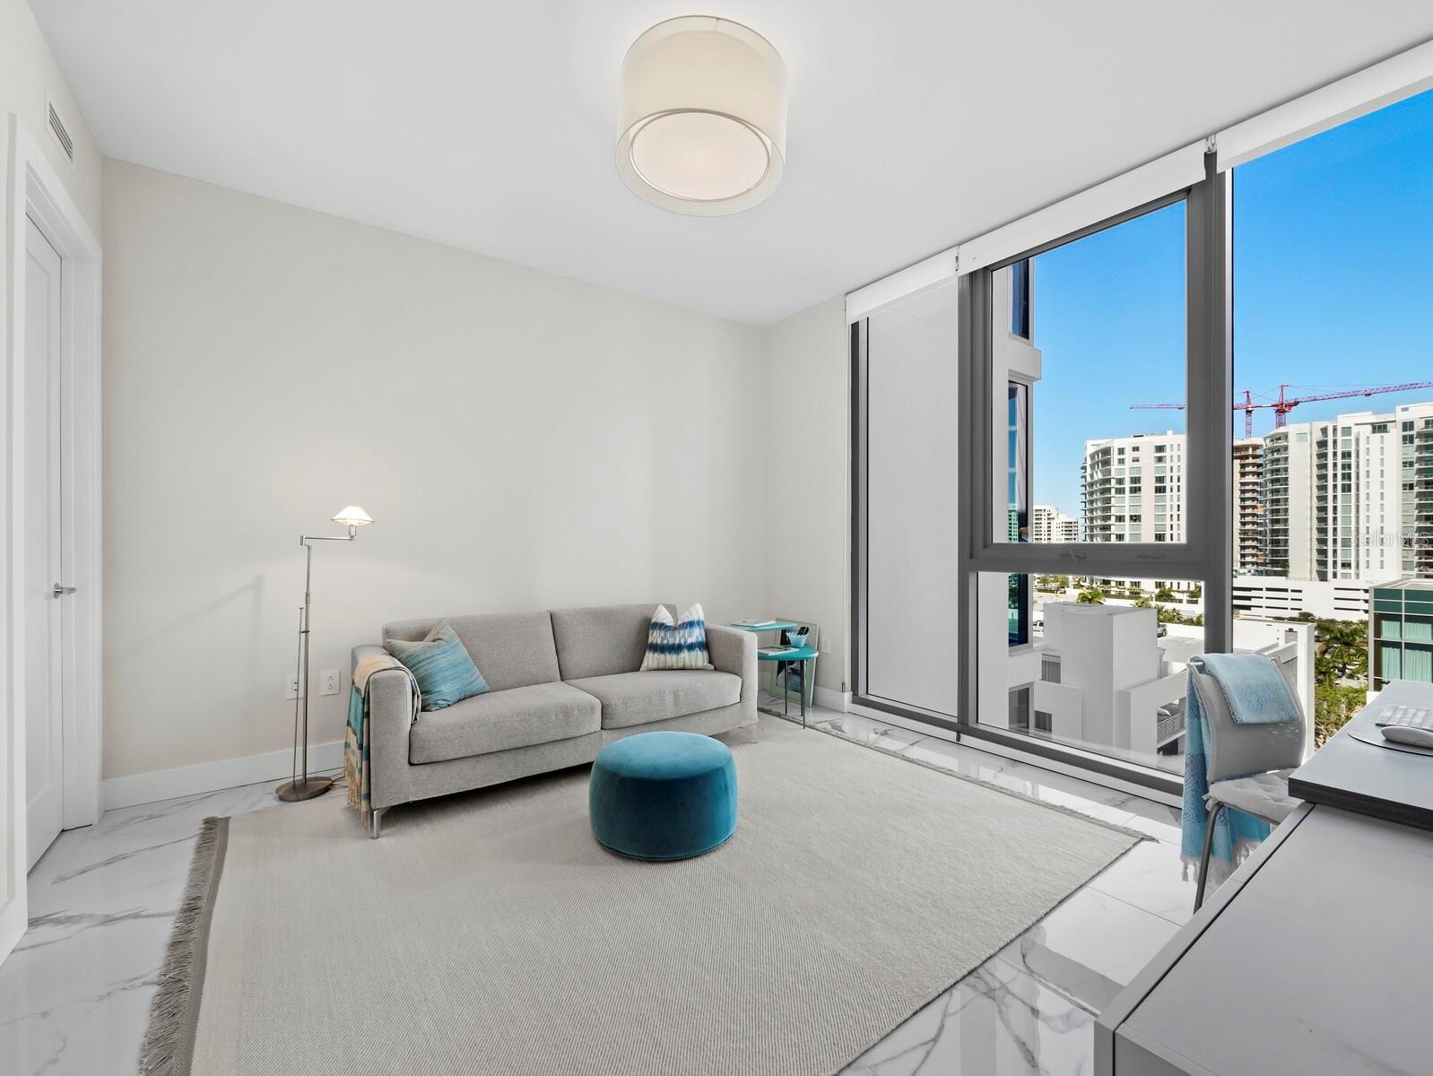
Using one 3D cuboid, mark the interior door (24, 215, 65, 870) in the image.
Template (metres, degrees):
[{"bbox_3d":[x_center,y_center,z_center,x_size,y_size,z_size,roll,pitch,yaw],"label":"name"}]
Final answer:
[{"bbox_3d":[-2.556,0.020,2.118,0.050,2.440,0.840,0,0,-37],"label":"interior door"}]

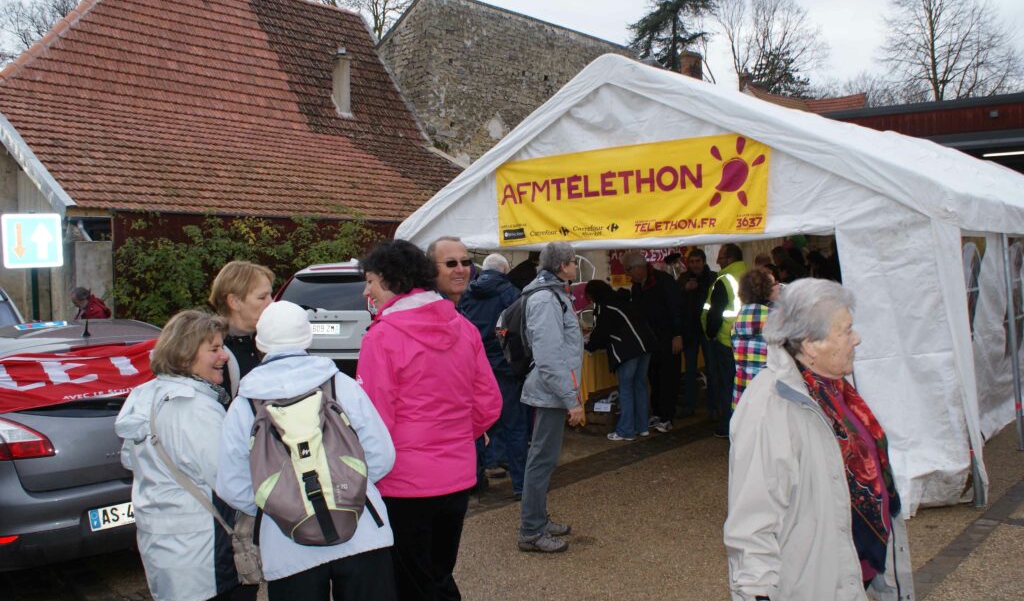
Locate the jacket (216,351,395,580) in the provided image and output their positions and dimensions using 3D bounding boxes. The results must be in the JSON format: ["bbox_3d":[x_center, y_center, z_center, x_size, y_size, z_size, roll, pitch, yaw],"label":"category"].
[{"bbox_3d":[-0.645,0.508,2.680,0.530,0.690,0.390,-2,3,-16],"label":"jacket"}]

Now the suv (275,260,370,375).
[{"bbox_3d":[-1.980,0.301,12.220,1.870,1.700,4.600,-1,2,7],"label":"suv"}]

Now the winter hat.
[{"bbox_3d":[-0.721,0.087,2.700,0.180,0.170,0.200,-2,3,-19],"label":"winter hat"}]

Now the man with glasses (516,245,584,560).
[{"bbox_3d":[0.222,0.539,4.920,0.370,1.740,0.500,-2,2,-7],"label":"man with glasses"}]

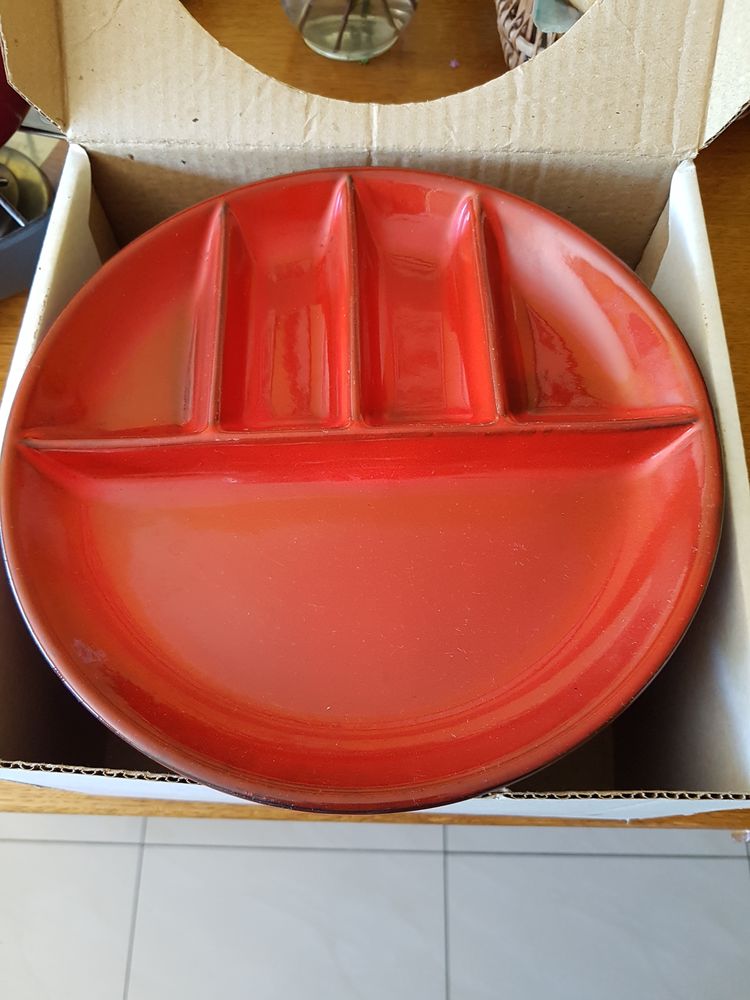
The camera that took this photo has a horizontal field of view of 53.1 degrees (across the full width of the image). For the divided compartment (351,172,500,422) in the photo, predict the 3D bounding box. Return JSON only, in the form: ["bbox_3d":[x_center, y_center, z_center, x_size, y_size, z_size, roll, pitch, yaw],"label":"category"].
[{"bbox_3d":[0.017,-0.076,0.296,0.051,0.020,0.118,-2,65,0],"label":"divided compartment"}]

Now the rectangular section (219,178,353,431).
[{"bbox_3d":[-0.034,-0.075,0.297,0.051,0.020,0.118,-2,65,0],"label":"rectangular section"}]

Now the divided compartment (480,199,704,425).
[{"bbox_3d":[0.077,-0.073,0.293,0.067,0.020,0.108,-2,65,0],"label":"divided compartment"}]

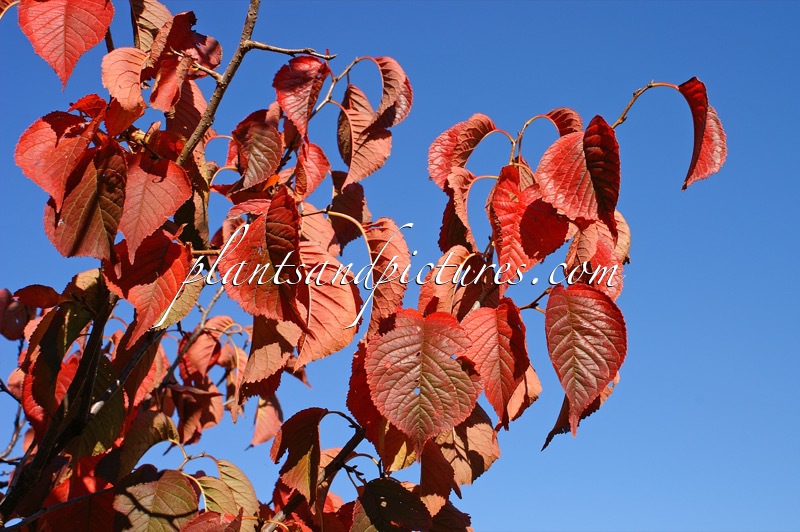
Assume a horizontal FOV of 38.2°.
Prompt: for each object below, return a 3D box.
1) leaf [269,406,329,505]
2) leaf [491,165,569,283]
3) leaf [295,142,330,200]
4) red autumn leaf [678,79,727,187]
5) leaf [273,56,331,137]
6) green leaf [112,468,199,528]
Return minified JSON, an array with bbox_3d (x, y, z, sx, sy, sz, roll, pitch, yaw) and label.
[{"bbox_3d":[-0.084,0.159,0.970,0.046,0.081,0.030,0,-17,0],"label":"leaf"},{"bbox_3d":[0.107,-0.035,0.951,0.064,0.095,0.034,-2,-11,5],"label":"leaf"},{"bbox_3d":[-0.076,-0.082,1.000,0.028,0.044,0.022,4,-18,-14],"label":"leaf"},{"bbox_3d":[0.270,-0.117,1.030,0.040,0.100,0.040,-7,-15,41],"label":"red autumn leaf"},{"bbox_3d":[-0.096,-0.163,1.120,0.050,0.083,0.030,10,-13,24],"label":"leaf"},{"bbox_3d":[-0.199,0.192,0.950,0.063,0.049,0.035,0,-17,0],"label":"green leaf"}]

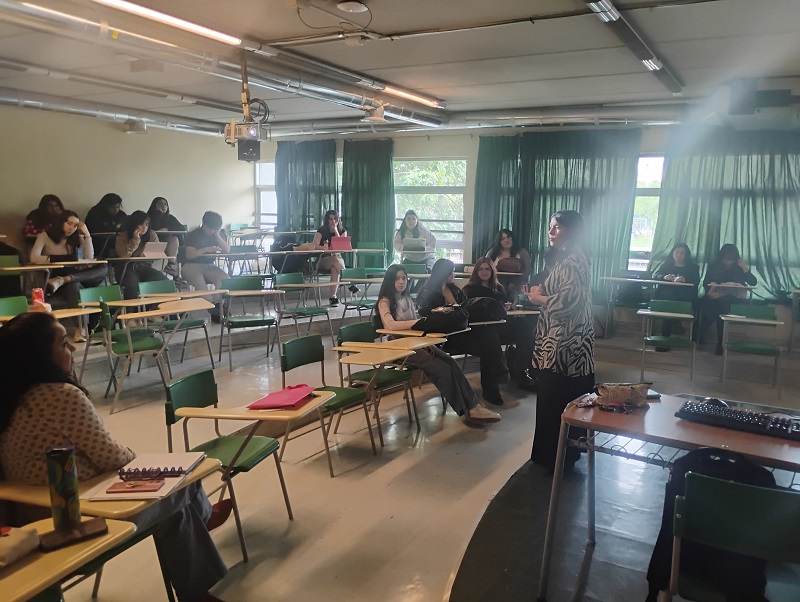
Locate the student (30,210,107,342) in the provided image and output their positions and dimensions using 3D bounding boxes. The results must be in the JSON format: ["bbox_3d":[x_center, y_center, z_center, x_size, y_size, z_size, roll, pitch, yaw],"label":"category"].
[{"bbox_3d":[-3.357,-0.278,6.580,0.700,1.250,0.750,-5,11,-40],"label":"student"}]

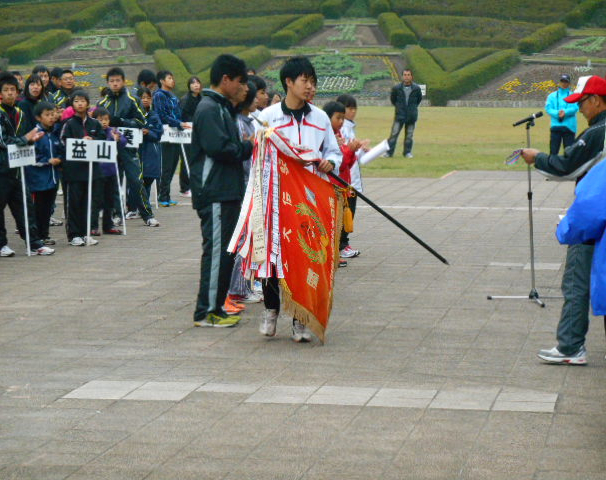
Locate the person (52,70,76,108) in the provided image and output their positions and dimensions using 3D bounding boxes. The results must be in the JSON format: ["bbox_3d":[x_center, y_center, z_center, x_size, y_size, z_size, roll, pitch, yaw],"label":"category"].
[{"bbox_3d":[-2.881,-1.220,26.985,0.470,1.620,0.320,-2,5,-23],"label":"person"}]

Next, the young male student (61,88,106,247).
[{"bbox_3d":[-2.111,-0.700,21.490,0.440,1.451,0.340,-1,4,-20],"label":"young male student"}]

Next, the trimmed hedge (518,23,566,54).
[{"bbox_3d":[13.060,-11.034,122.500,1.200,1.800,3.200,3,5,36],"label":"trimmed hedge"}]

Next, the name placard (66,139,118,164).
[{"bbox_3d":[-1.928,-0.812,20.416,0.465,0.205,0.020,2,4,-7],"label":"name placard"}]

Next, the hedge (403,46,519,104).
[{"bbox_3d":[8.484,-8.750,119.000,6.000,3.200,6.500,0,4,6],"label":"hedge"}]

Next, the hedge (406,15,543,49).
[{"bbox_3d":[10.605,-12.999,139.593,8.200,2.115,3.300,1,4,9],"label":"hedge"}]

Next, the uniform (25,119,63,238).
[{"bbox_3d":[-2.454,-0.554,21.200,0.400,1.130,0.330,-3,5,-37],"label":"uniform"}]

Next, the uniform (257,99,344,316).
[{"bbox_3d":[-0.024,-0.194,13.350,0.520,1.290,0.400,0,4,-5],"label":"uniform"}]

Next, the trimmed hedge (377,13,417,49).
[{"bbox_3d":[4.381,-9.906,105.104,1.050,0.750,2.700,-1,32,-19],"label":"trimmed hedge"}]

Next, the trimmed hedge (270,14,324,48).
[{"bbox_3d":[-0.180,-9.843,105.060,1.050,0.750,2.900,4,28,40],"label":"trimmed hedge"}]

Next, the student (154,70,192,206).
[{"bbox_3d":[-1.663,-1.291,28.292,0.380,1.674,0.480,3,5,35],"label":"student"}]

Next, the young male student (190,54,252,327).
[{"bbox_3d":[-0.528,-0.322,14.353,0.410,1.718,0.480,0,4,-3],"label":"young male student"}]

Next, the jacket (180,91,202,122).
[{"bbox_3d":[-1.368,-1.609,28.459,0.420,0.580,0.260,-1,4,-19],"label":"jacket"}]

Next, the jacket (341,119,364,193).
[{"bbox_3d":[0.401,-0.744,19.700,0.320,0.660,0.420,2,5,22],"label":"jacket"}]

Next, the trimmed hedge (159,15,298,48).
[{"bbox_3d":[-4.695,-13.211,141.877,8.500,2.151,3.300,1,4,9],"label":"trimmed hedge"}]

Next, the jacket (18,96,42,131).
[{"bbox_3d":[-2.767,-1.147,22.800,0.450,0.620,0.280,-1,4,-18],"label":"jacket"}]

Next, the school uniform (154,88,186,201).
[{"bbox_3d":[-1.689,-1.204,28.296,0.320,1.410,0.460,3,5,35],"label":"school uniform"}]

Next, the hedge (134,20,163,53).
[{"bbox_3d":[-9.796,-12.814,141.714,1.250,2.140,3.100,-1,4,-22],"label":"hedge"}]

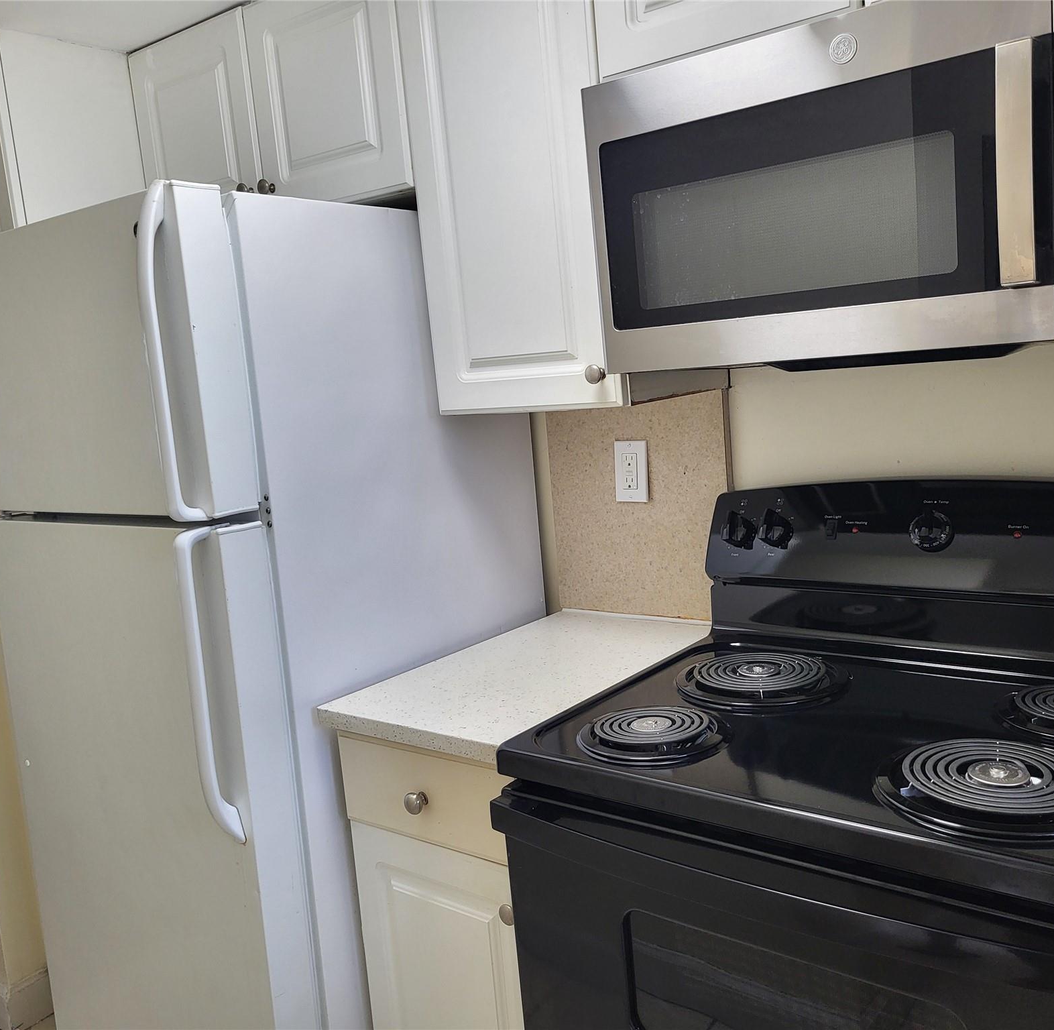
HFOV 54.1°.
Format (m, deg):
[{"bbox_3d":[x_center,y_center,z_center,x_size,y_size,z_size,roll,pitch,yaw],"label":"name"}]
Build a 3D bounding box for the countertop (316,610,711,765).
[{"bbox_3d":[0.023,0.263,1.734,0.364,0.030,0.671,1,10,37],"label":"countertop"}]

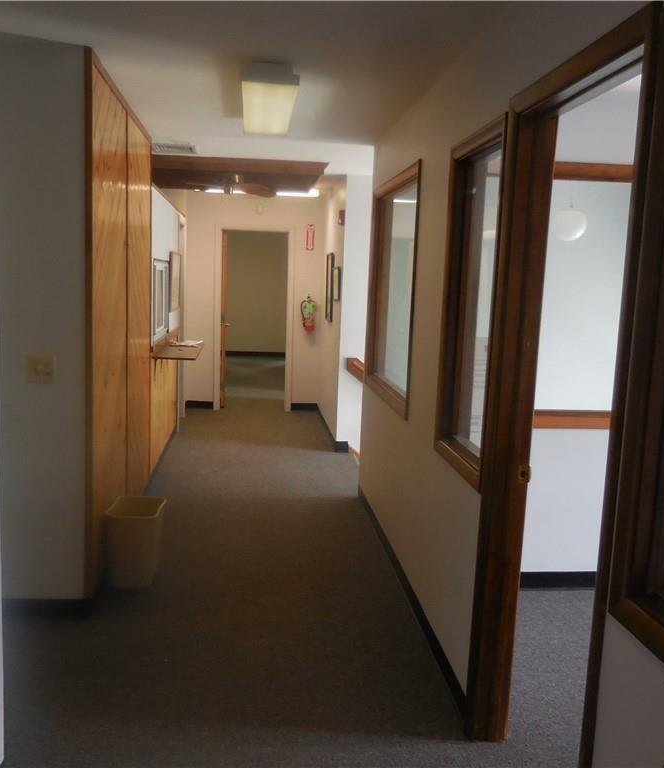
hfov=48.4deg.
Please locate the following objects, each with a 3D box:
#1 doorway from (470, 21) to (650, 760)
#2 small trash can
[{"bbox_3d":[0.602,0.211,2.005,0.130,2.080,0.880,1,8,-6],"label":"doorway"},{"bbox_3d":[-0.974,0.789,3.686,0.260,0.365,0.340,1,8,-6],"label":"small trash can"}]

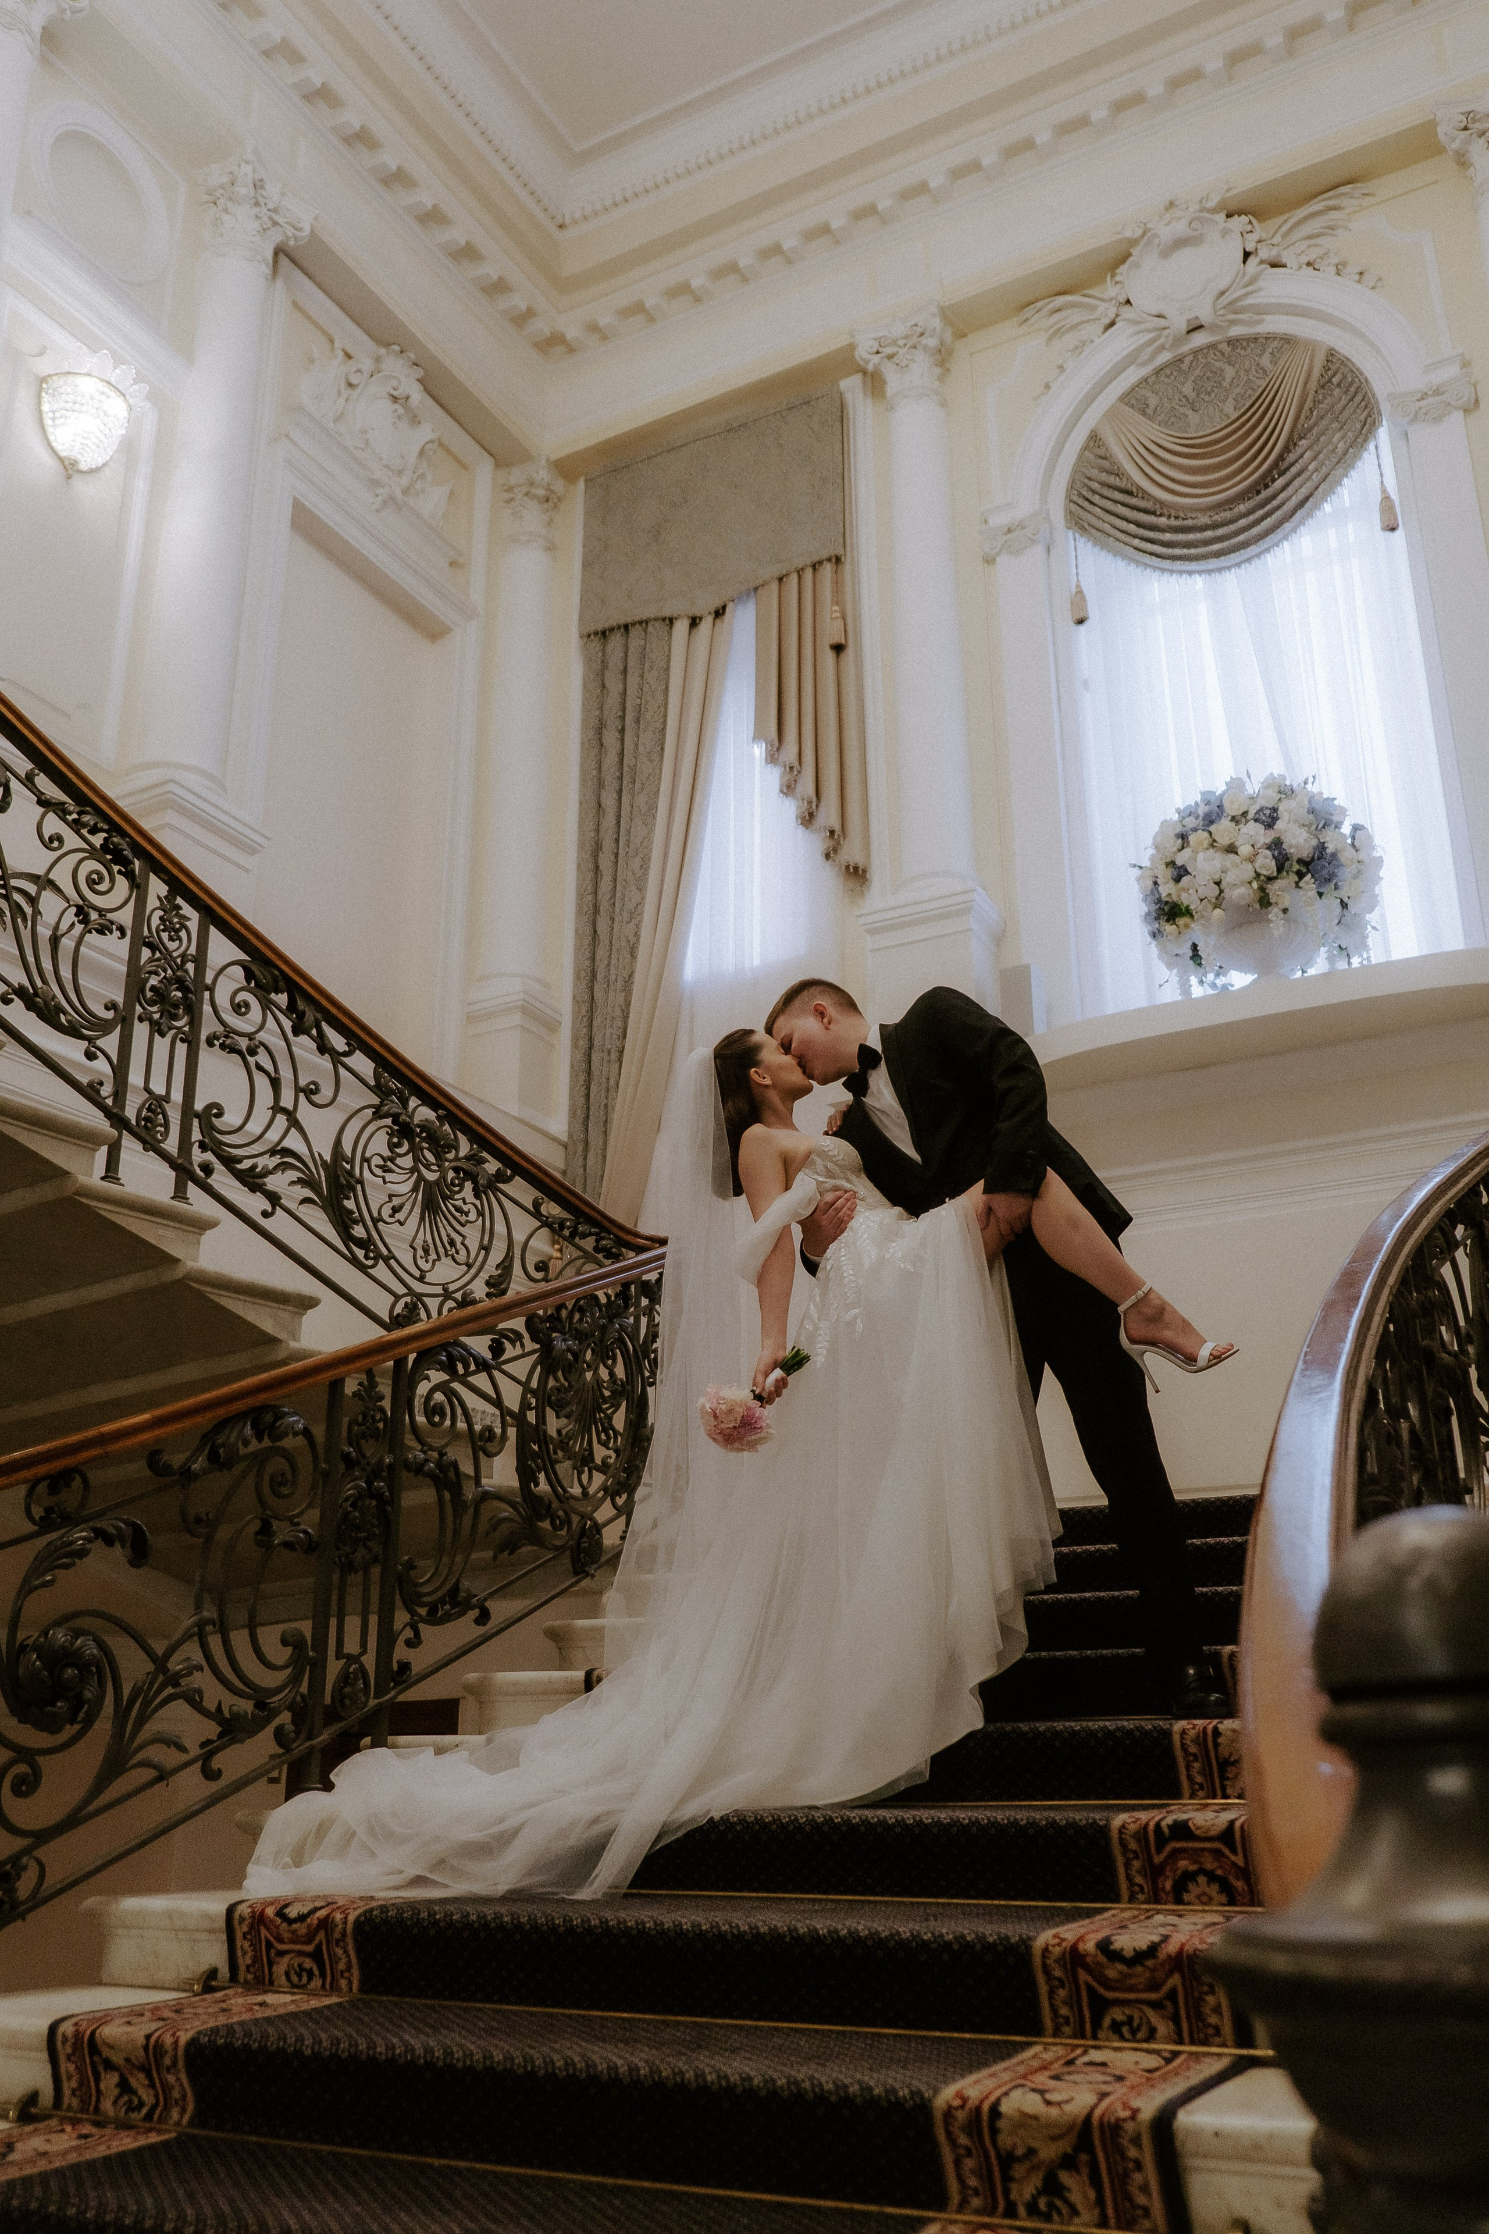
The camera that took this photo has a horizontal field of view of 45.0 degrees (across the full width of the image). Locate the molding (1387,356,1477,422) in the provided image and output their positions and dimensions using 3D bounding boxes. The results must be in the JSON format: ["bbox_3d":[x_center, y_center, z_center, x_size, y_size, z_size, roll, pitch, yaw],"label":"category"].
[{"bbox_3d":[3.333,-3.526,8.753,0.380,0.290,0.180,-10,-21,26],"label":"molding"}]

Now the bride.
[{"bbox_3d":[-0.015,0.516,3.352,1.800,1.680,0.720,-5,-19,11],"label":"bride"}]

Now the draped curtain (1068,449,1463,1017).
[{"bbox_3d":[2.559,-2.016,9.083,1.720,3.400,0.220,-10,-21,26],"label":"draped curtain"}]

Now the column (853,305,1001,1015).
[{"bbox_3d":[0.933,-2.391,9.550,0.630,4.490,0.450,-10,-21,26],"label":"column"}]

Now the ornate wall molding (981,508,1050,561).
[{"bbox_3d":[1.449,-3.178,9.695,0.380,0.290,0.180,-10,-21,26],"label":"ornate wall molding"}]

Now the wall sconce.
[{"bbox_3d":[-2.897,-3.171,8.070,0.240,0.620,0.480,-10,-21,26],"label":"wall sconce"}]

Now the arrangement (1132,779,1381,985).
[{"bbox_3d":[2.369,-1.067,8.305,1.060,1.140,0.950,-10,-21,26],"label":"arrangement"}]

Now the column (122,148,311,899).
[{"bbox_3d":[-2.496,-2.710,8.514,0.420,4.490,0.620,-10,-21,26],"label":"column"}]

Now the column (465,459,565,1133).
[{"bbox_3d":[-1.290,-1.979,10.662,0.420,4.490,0.440,-10,-21,26],"label":"column"}]

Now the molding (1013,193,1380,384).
[{"bbox_3d":[2.343,-4.452,9.529,1.920,0.770,0.300,-10,-21,26],"label":"molding"}]

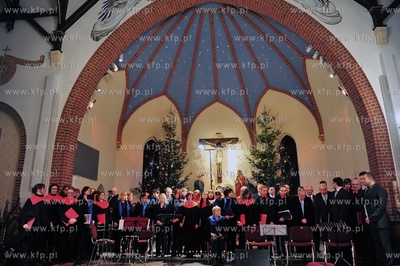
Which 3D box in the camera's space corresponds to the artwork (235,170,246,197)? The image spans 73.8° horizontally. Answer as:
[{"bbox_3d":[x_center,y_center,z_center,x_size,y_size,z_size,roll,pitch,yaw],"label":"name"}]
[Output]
[{"bbox_3d":[1.650,2.109,10.697,0.460,1.200,0.400,-6,-16,21],"label":"artwork"}]

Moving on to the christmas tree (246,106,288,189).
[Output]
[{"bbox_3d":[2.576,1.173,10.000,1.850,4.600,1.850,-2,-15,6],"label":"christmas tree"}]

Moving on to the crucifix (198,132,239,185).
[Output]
[{"bbox_3d":[0.855,1.108,11.800,1.770,2.260,0.320,-2,-15,6],"label":"crucifix"}]

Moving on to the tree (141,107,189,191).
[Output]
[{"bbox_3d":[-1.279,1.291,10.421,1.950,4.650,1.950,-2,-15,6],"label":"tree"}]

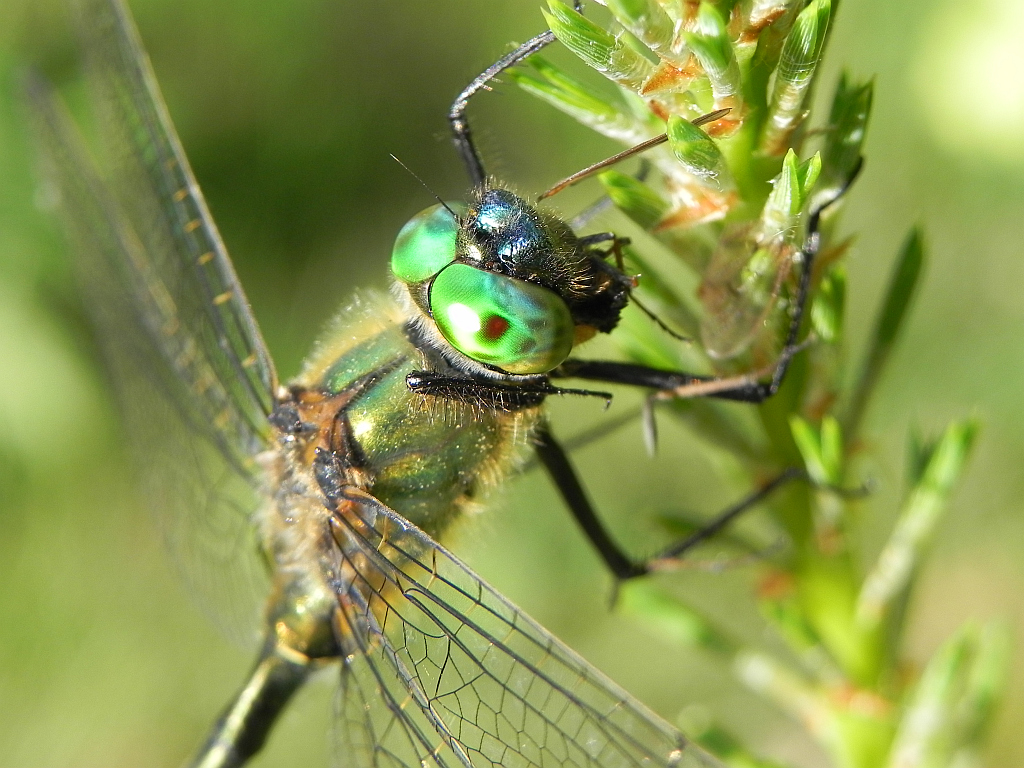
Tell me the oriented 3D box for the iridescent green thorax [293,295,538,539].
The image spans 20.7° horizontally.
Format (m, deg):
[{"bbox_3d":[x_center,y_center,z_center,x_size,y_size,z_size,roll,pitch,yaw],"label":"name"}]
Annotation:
[{"bbox_3d":[-0.003,0.001,0.093,0.008,0.008,0.007,15,25,-43],"label":"iridescent green thorax"}]

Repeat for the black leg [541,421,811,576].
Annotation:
[{"bbox_3d":[0.005,0.004,0.096,0.009,0.005,0.003,5,-4,-9],"label":"black leg"}]

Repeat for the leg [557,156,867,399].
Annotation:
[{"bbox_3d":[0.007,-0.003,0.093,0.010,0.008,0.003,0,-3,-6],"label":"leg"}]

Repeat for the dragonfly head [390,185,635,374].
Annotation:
[{"bbox_3d":[0.000,-0.003,0.092,0.007,0.006,0.007,33,16,-41],"label":"dragonfly head"}]

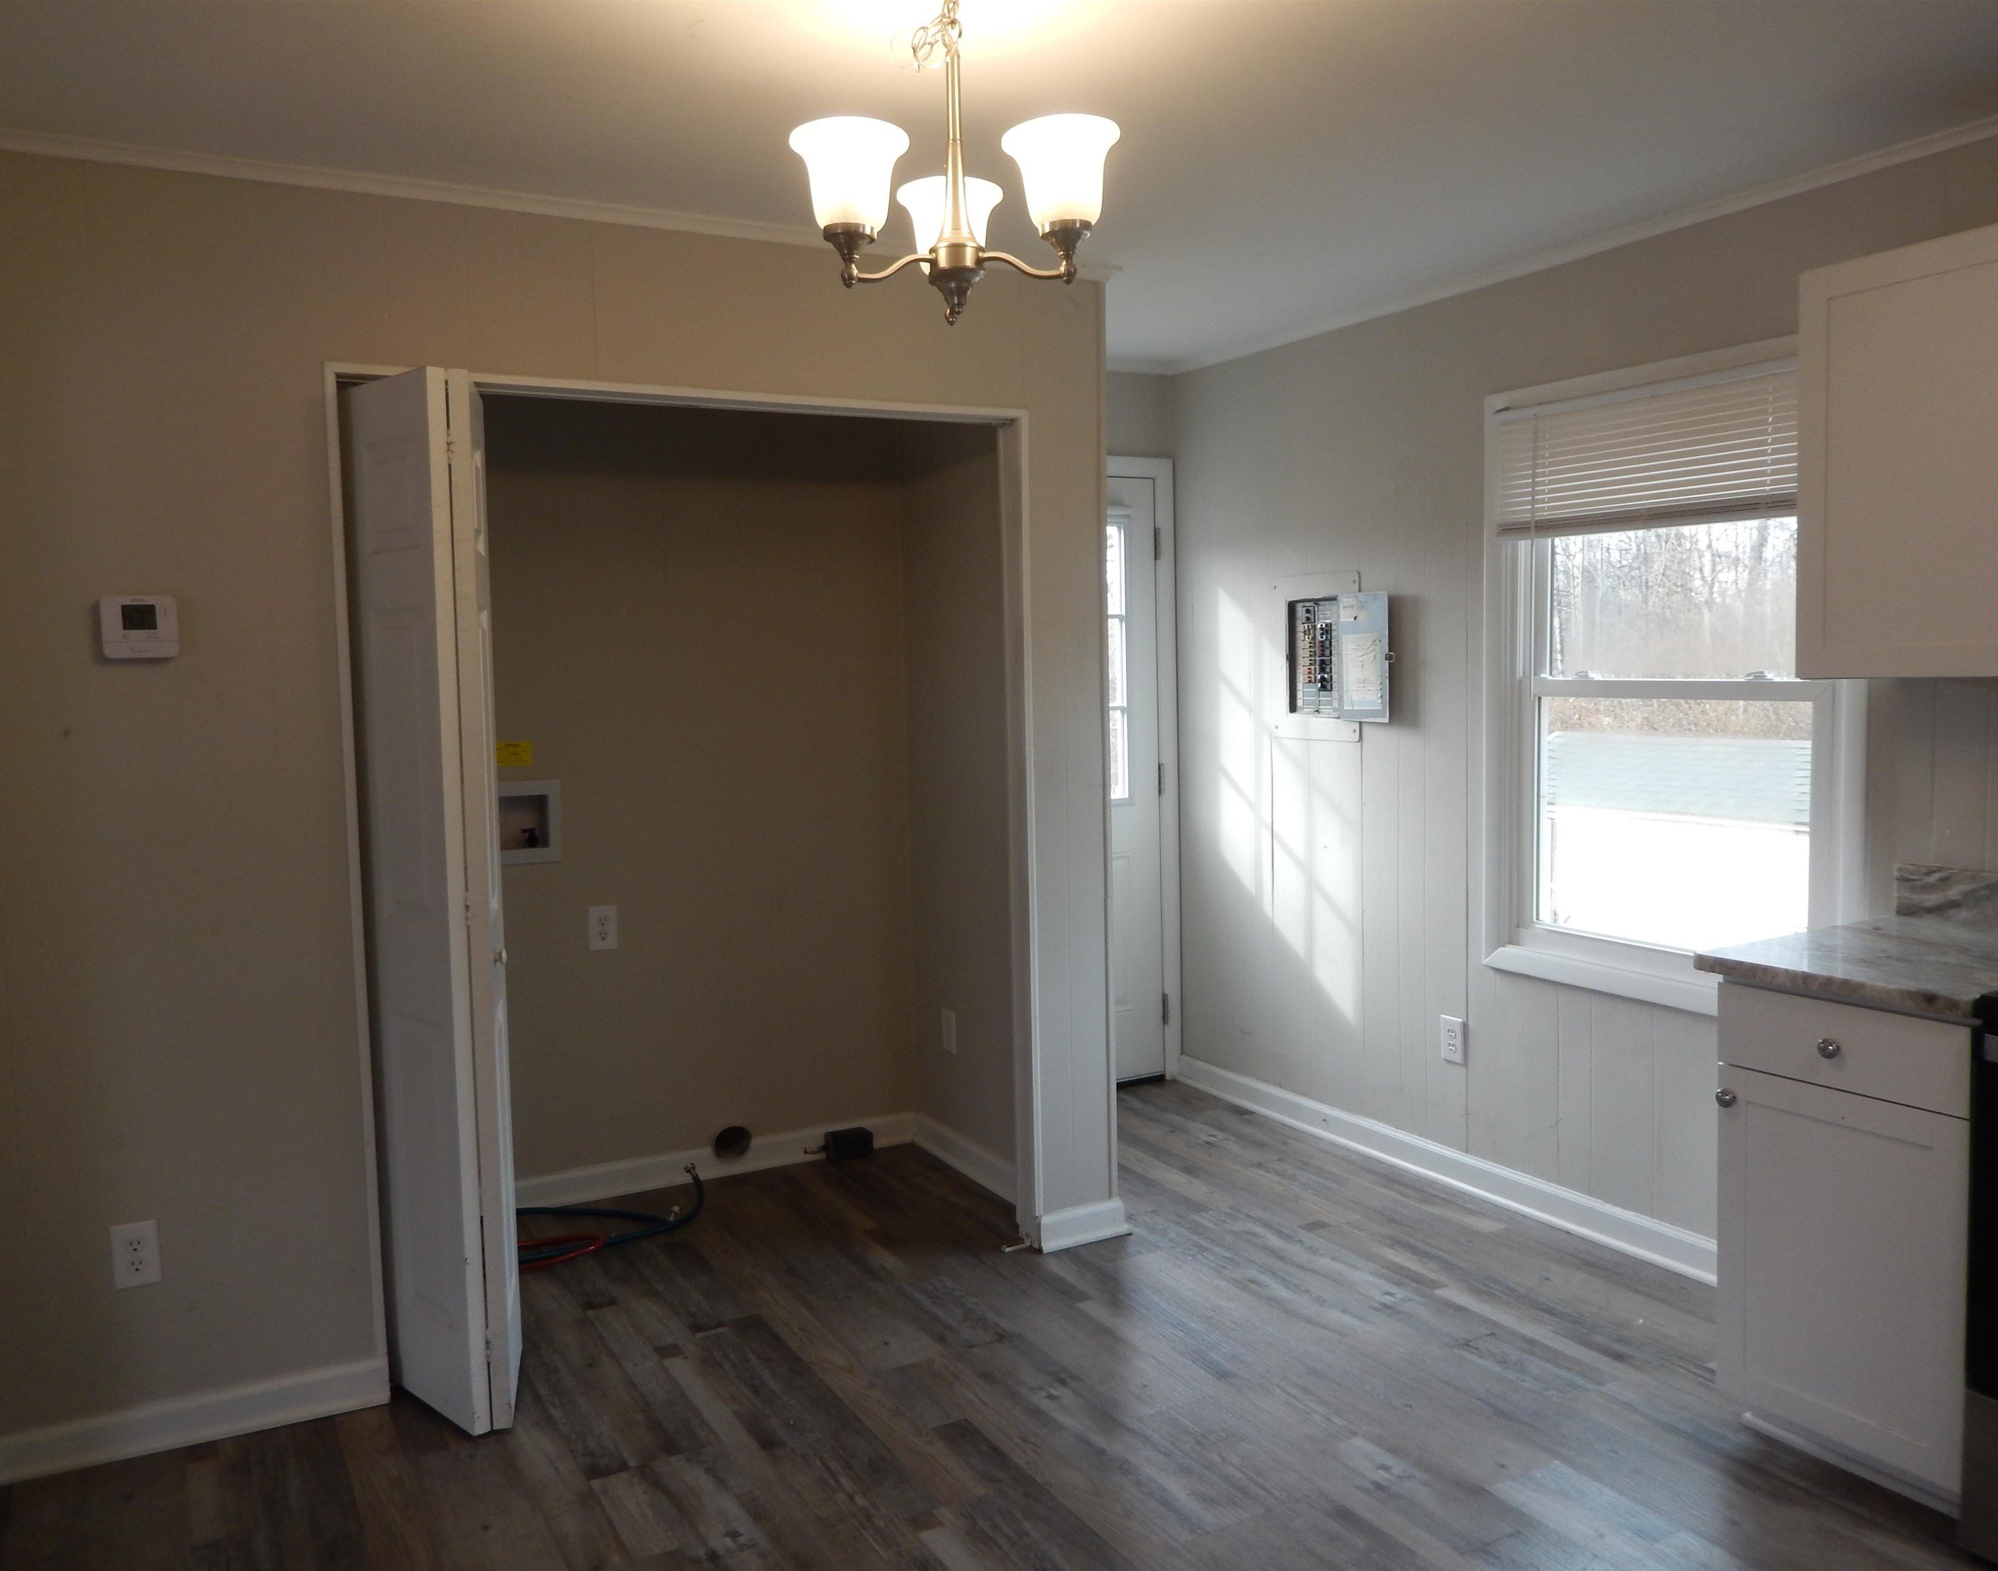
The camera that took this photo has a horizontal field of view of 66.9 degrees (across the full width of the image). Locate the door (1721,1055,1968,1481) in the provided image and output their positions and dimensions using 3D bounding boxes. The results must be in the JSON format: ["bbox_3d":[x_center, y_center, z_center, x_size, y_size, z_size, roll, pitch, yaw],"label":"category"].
[{"bbox_3d":[1.448,0.829,2.621,0.022,0.613,0.439,-4,5,-30],"label":"door"}]

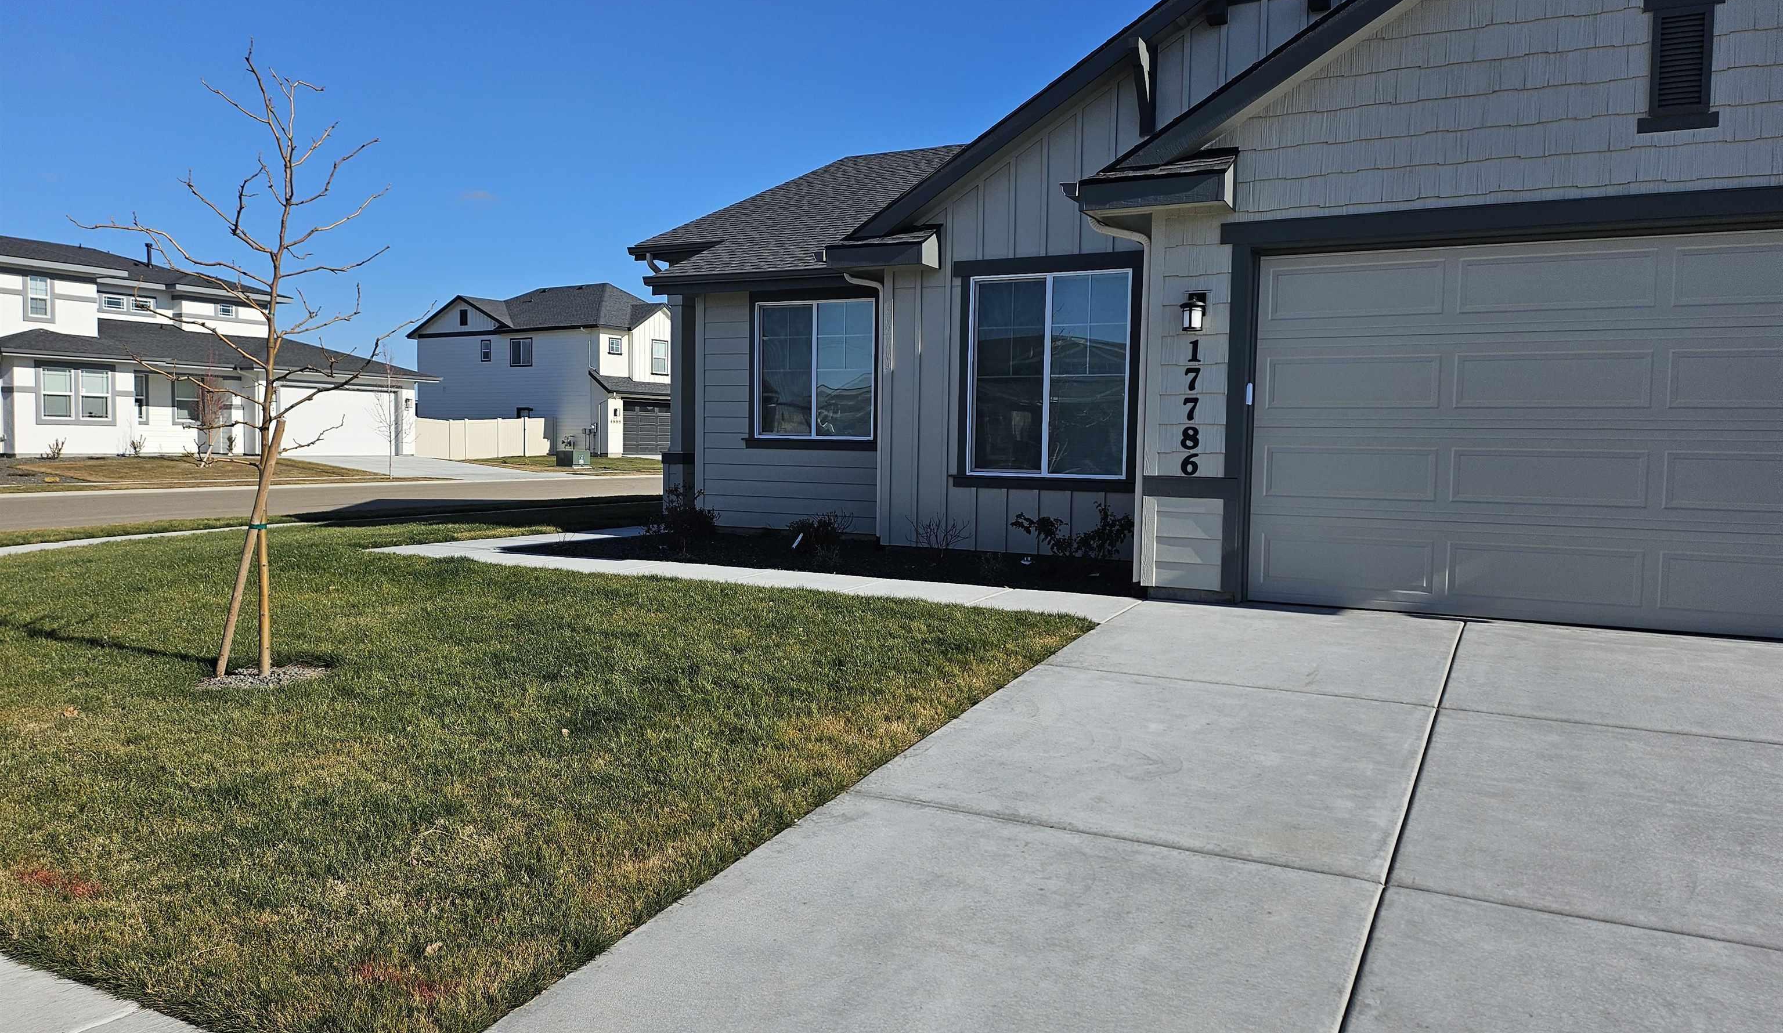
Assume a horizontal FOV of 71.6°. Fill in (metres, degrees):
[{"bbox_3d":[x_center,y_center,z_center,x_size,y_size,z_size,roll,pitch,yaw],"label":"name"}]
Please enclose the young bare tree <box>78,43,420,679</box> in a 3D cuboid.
[{"bbox_3d":[-3.564,-0.861,6.987,1.698,3.542,1.562,-1,4,-27],"label":"young bare tree"}]

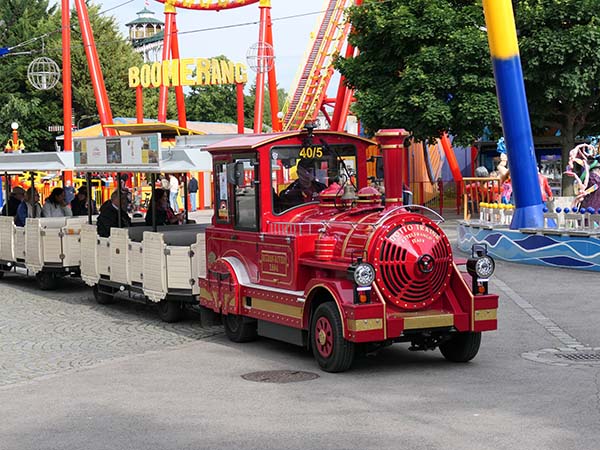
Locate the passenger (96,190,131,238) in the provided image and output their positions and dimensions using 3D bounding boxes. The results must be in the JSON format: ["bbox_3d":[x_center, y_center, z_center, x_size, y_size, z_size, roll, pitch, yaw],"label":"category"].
[{"bbox_3d":[-2.547,0.082,17.867,0.520,1.200,0.800,-2,3,-27],"label":"passenger"}]

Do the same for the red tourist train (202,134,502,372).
[{"bbox_3d":[0.330,0.135,12.827,1.550,2.262,3.720,-2,3,-26],"label":"red tourist train"}]

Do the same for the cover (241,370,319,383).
[{"bbox_3d":[-0.173,1.357,11.207,0.702,0.040,0.702,-1,2,0],"label":"cover"}]

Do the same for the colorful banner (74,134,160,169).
[{"bbox_3d":[-2.522,-0.994,17.228,0.060,0.417,3.655,-2,3,-27],"label":"colorful banner"}]

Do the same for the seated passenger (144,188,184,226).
[{"bbox_3d":[-1.922,0.069,17.959,0.500,1.150,0.750,-2,3,-27],"label":"seated passenger"}]

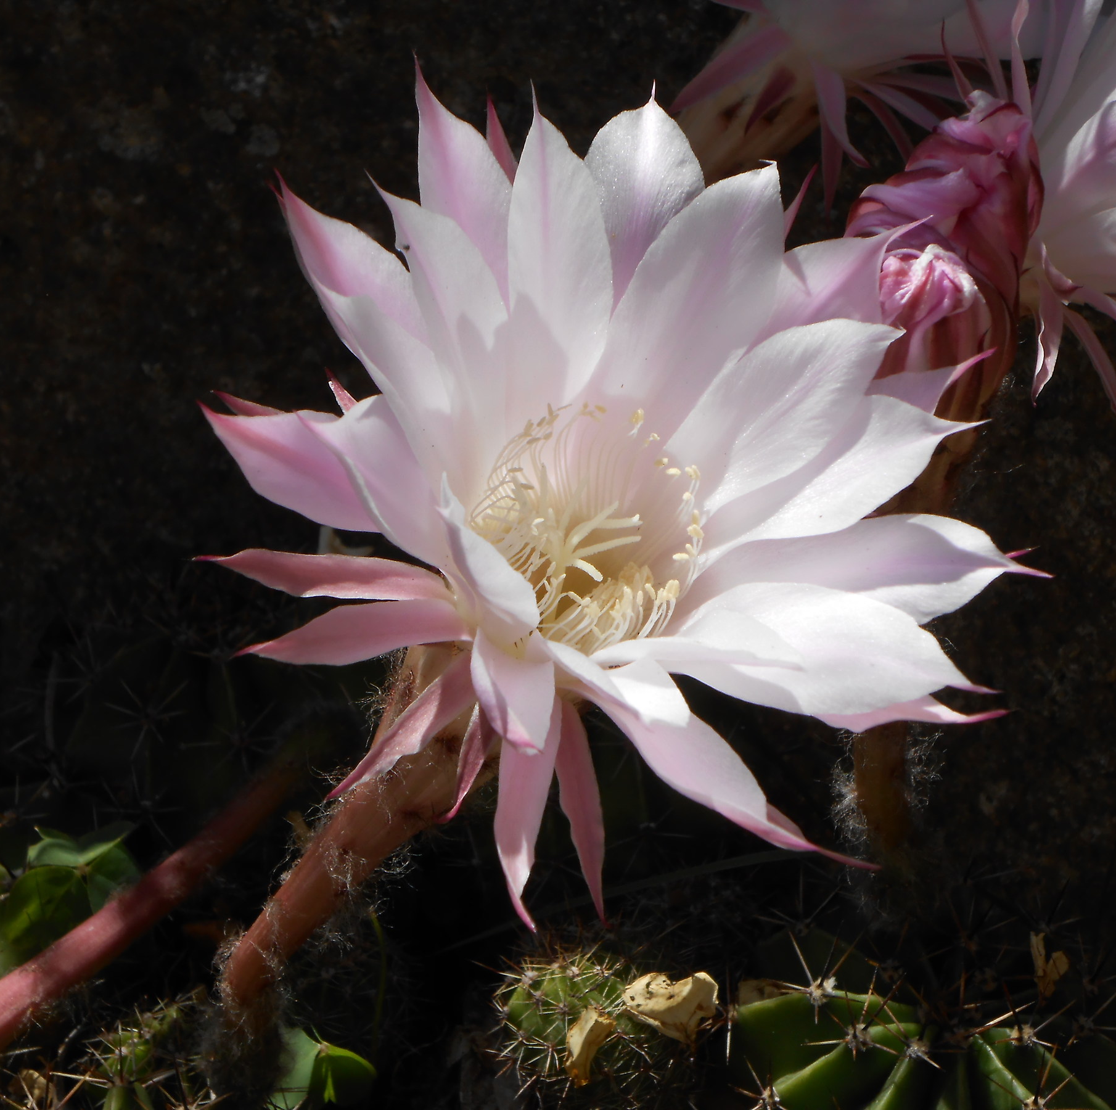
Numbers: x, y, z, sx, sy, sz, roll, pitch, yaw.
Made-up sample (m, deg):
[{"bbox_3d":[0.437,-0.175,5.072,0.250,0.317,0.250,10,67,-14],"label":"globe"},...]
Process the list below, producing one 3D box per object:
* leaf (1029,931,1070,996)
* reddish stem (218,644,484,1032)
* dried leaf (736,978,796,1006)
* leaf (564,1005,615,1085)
[{"bbox_3d":[0.085,0.071,0.600,0.007,0.012,0.006,0,27,0],"label":"leaf"},{"bbox_3d":[-0.034,0.046,0.565,0.021,0.078,0.021,36,31,0],"label":"reddish stem"},{"bbox_3d":[0.035,0.073,0.580,0.011,0.005,0.006,0,27,0],"label":"dried leaf"},{"bbox_3d":[0.005,0.079,0.560,0.009,0.013,0.006,0,27,0],"label":"leaf"}]

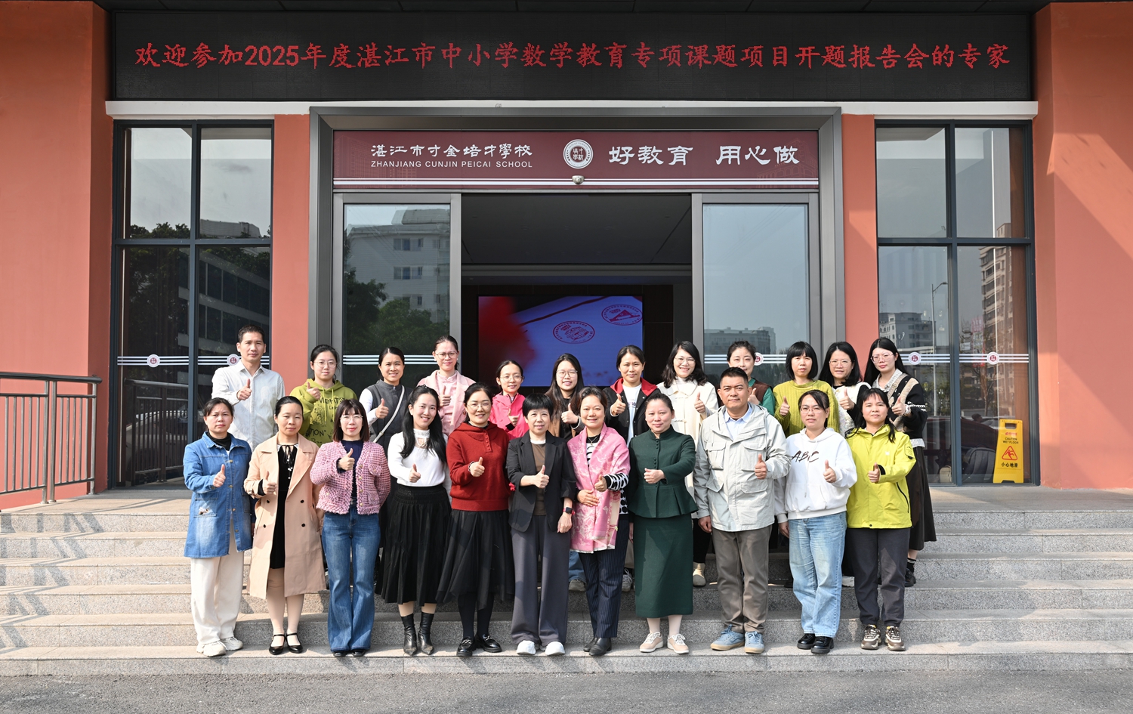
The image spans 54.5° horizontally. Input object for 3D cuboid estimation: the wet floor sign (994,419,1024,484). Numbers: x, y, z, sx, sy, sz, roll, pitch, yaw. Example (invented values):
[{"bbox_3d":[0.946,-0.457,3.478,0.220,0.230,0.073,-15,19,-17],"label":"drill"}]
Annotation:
[{"bbox_3d":[4.270,0.916,10.624,0.290,0.610,0.200,-1,-3,9],"label":"wet floor sign"}]

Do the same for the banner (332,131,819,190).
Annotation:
[{"bbox_3d":[0.097,-1.868,10.499,4.625,0.570,0.060,0,-3,-1],"label":"banner"}]

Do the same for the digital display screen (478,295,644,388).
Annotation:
[{"bbox_3d":[-0.108,-0.303,21.493,3.229,1.794,0.100,0,-3,-1],"label":"digital display screen"}]

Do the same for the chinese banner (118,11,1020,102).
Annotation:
[{"bbox_3d":[0.084,-2.844,10.504,8.712,0.859,0.120,0,-3,-1],"label":"chinese banner"}]

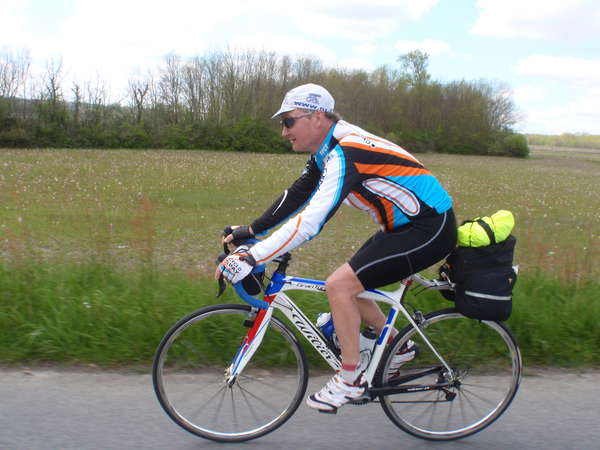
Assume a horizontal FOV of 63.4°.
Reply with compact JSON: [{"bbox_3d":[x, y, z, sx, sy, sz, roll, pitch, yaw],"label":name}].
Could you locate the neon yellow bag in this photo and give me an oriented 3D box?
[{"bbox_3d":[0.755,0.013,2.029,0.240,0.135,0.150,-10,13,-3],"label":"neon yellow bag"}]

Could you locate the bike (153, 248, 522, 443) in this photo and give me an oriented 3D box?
[{"bbox_3d":[0.205,0.535,2.123,1.655,0.950,0.440,2,12,-6],"label":"bike"}]

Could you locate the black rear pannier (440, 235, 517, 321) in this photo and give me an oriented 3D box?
[{"bbox_3d":[0.757,0.198,2.076,0.255,0.335,0.270,2,12,-6],"label":"black rear pannier"}]

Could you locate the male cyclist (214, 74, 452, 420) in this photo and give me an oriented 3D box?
[{"bbox_3d":[0.166,0.118,2.025,1.000,1.350,0.500,2,12,-6],"label":"male cyclist"}]

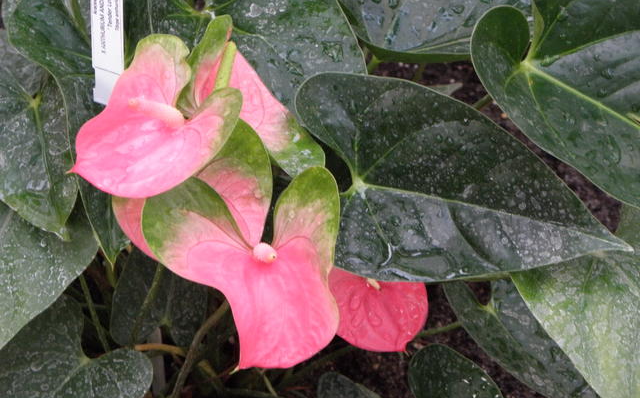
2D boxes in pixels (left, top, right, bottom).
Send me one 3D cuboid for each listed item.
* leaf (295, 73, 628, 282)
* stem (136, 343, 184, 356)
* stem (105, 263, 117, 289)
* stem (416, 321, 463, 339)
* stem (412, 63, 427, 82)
[{"bbox_3d":[0.093,-0.006,1.650,0.215,0.035,0.142,13,57,8],"label":"leaf"},{"bbox_3d":[-0.108,0.102,1.740,0.034,0.007,0.007,6,0,-6],"label":"stem"},{"bbox_3d":[-0.142,0.053,1.760,0.007,0.021,0.007,-15,27,0],"label":"stem"},{"bbox_3d":[0.083,0.091,1.790,0.033,0.006,0.006,-13,0,11],"label":"stem"},{"bbox_3d":[0.071,-0.091,1.860,0.005,0.015,0.005,16,27,0],"label":"stem"}]

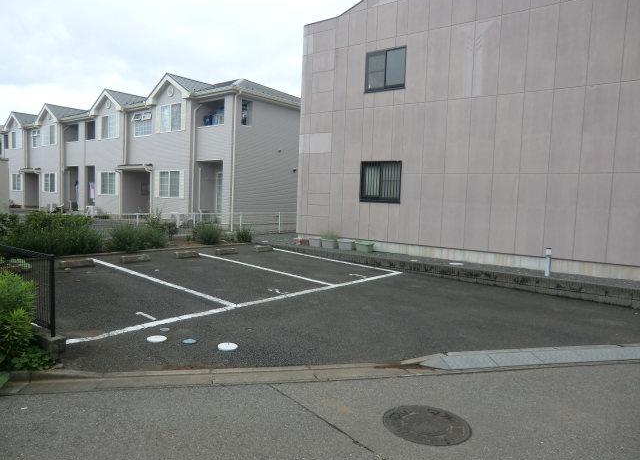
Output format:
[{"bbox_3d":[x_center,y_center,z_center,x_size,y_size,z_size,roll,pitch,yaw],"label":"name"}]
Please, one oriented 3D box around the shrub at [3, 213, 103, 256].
[{"bbox_3d":[-6.354,0.068,10.616,2.050,0.950,1.100,-4,7,-44],"label":"shrub"}]

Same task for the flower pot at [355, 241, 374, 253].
[{"bbox_3d":[1.237,0.486,12.476,0.430,0.260,0.330,5,6,37],"label":"flower pot"}]

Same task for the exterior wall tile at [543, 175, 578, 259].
[{"bbox_3d":[5.303,-0.291,9.763,0.600,1.881,0.050,5,6,37],"label":"exterior wall tile"}]

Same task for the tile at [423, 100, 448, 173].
[{"bbox_3d":[2.990,-2.381,11.492,0.607,1.843,0.050,5,6,36],"label":"tile"}]

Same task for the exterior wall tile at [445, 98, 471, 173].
[{"bbox_3d":[3.436,-2.309,11.040,0.600,1.823,0.050,5,6,37],"label":"exterior wall tile"}]

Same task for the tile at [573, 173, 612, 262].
[{"bbox_3d":[5.778,-0.261,9.397,0.600,1.871,0.060,5,6,37],"label":"tile"}]

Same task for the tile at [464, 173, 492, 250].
[{"bbox_3d":[3.921,-0.466,10.955,0.607,1.830,0.050,5,6,36],"label":"tile"}]

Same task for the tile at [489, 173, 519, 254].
[{"bbox_3d":[4.346,-0.390,10.480,0.600,1.871,0.060,5,6,37],"label":"tile"}]

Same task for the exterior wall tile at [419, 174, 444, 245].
[{"bbox_3d":[2.916,-0.508,11.568,0.600,1.881,0.050,5,6,37],"label":"exterior wall tile"}]

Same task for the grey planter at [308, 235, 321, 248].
[{"bbox_3d":[-0.100,0.363,13.413,0.370,0.280,0.250,5,6,37],"label":"grey planter"}]

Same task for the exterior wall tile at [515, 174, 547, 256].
[{"bbox_3d":[4.825,-0.334,10.124,0.600,1.881,0.050,5,6,37],"label":"exterior wall tile"}]

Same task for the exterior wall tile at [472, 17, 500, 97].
[{"bbox_3d":[4.001,-4.117,10.625,0.607,1.817,0.050,5,6,36],"label":"exterior wall tile"}]

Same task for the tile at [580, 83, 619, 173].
[{"bbox_3d":[5.822,-2.091,9.235,0.600,1.823,0.050,5,6,37],"label":"tile"}]

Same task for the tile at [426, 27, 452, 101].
[{"bbox_3d":[3.000,-4.160,11.238,0.600,1.808,0.050,5,6,37],"label":"tile"}]

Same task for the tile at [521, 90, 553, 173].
[{"bbox_3d":[4.867,-2.179,9.957,0.600,1.823,0.050,5,6,37],"label":"tile"}]

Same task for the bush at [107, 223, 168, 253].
[{"bbox_3d":[-4.778,0.174,11.669,1.350,0.660,0.850,-4,7,-44],"label":"bush"}]

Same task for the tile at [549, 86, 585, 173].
[{"bbox_3d":[5.344,-2.145,9.594,0.600,1.827,0.060,5,6,37],"label":"tile"}]

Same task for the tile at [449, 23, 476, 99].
[{"bbox_3d":[3.519,-4.159,10.973,0.607,1.817,0.050,5,6,36],"label":"tile"}]

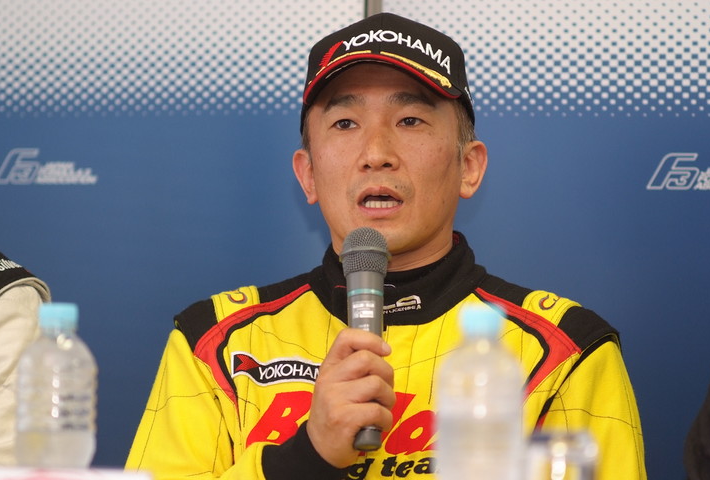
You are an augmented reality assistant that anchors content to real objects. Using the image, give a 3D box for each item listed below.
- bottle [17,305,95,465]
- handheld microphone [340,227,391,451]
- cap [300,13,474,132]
[{"bbox_3d":[-0.245,0.156,2.610,0.067,0.208,0.067,1,-2,0],"label":"bottle"},{"bbox_3d":[0.011,0.088,2.955,0.049,0.218,0.049,-1,-19,0],"label":"handheld microphone"},{"bbox_3d":[0.027,-0.175,3.160,0.176,0.130,0.265,-4,-15,6],"label":"cap"}]

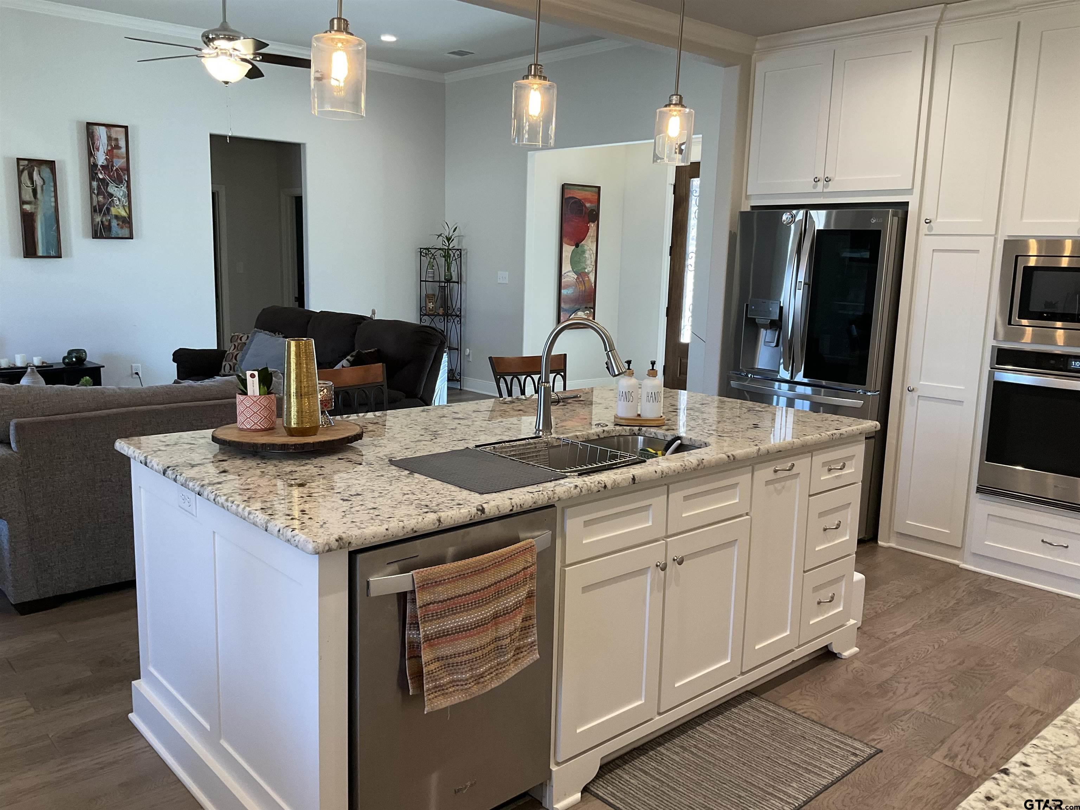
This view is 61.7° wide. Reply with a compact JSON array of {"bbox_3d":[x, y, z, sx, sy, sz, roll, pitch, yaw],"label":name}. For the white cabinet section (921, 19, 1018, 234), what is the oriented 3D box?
[{"bbox_3d":[2.312,-1.368,4.617,0.560,1.000,0.378,-7,13,-41],"label":"white cabinet section"}]

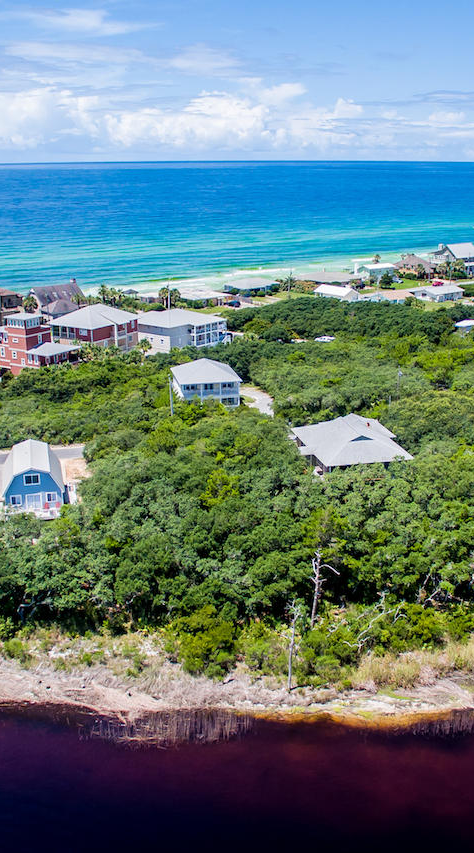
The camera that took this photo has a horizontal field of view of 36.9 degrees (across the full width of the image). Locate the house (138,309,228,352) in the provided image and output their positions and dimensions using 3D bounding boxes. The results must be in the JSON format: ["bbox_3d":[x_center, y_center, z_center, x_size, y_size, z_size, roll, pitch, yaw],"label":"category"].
[{"bbox_3d":[-14.920,-25.600,182.790,13.000,10.100,18.000,18,27,40],"label":"house"}]

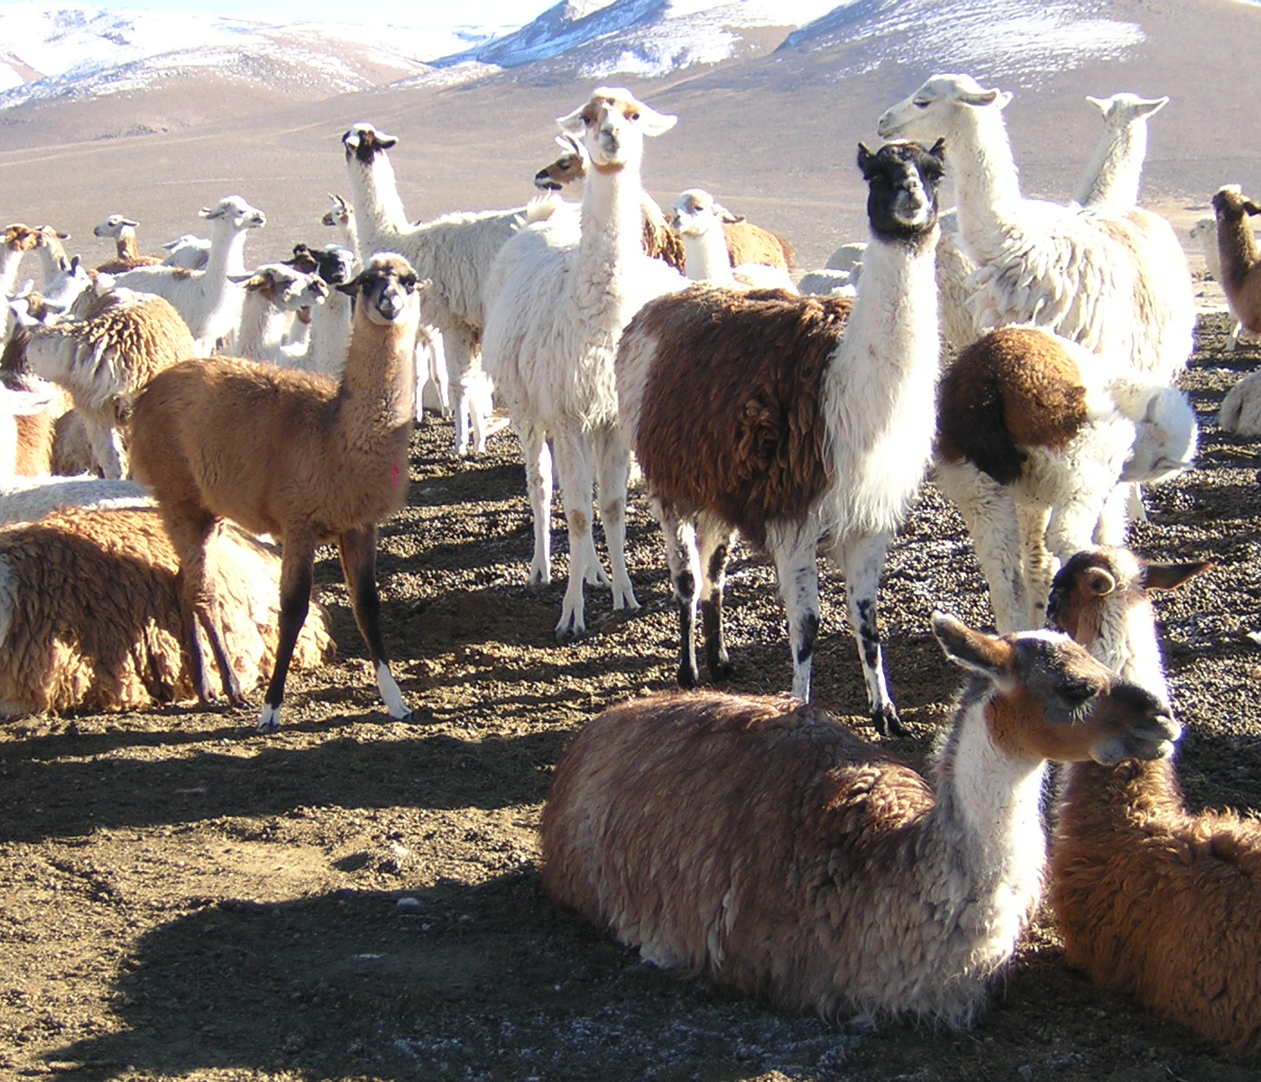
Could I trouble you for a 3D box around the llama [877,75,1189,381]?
[{"bbox_3d":[1.600,-0.915,12.496,1.250,1.740,0.530,1,7,12],"label":"llama"}]

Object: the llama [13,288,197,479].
[{"bbox_3d":[-2.080,-0.532,12.745,0.460,0.920,1.100,6,9,41],"label":"llama"}]

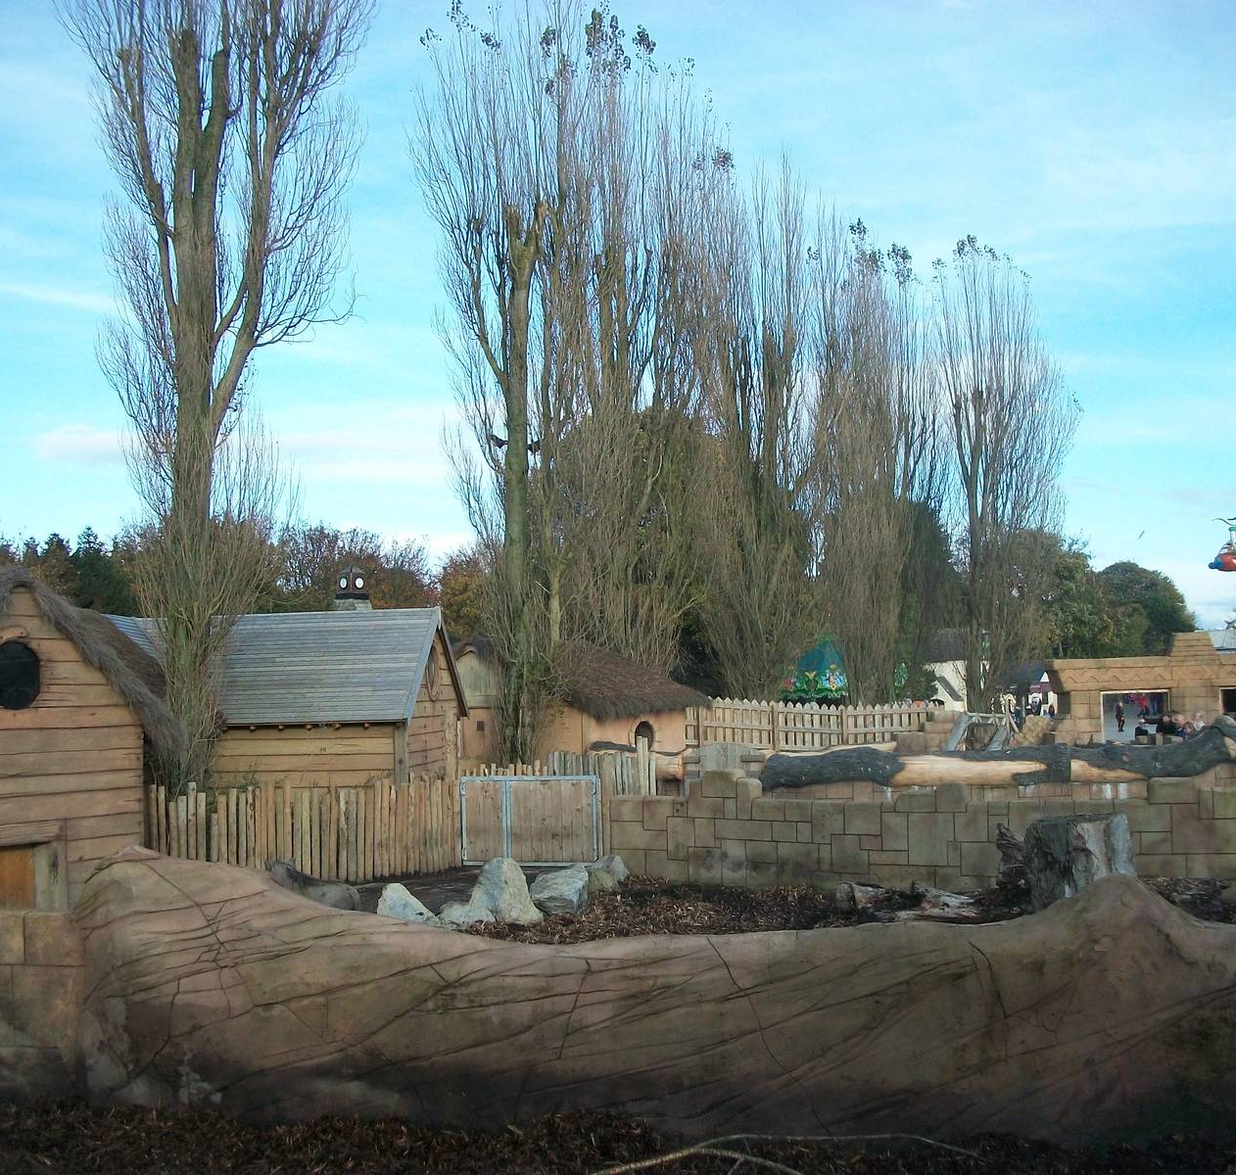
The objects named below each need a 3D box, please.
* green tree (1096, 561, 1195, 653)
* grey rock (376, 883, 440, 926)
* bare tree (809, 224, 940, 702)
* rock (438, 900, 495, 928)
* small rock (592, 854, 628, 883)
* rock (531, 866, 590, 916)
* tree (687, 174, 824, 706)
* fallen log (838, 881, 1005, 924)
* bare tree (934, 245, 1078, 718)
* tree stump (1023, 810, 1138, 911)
[{"bbox_3d":[30.637,3.070,85.000,6.200,9.800,6.000,-1,-4,0],"label":"green tree"},{"bbox_3d":[-2.143,3.224,14.700,0.650,0.470,0.500,-1,-4,0],"label":"grey rock"},{"bbox_3d":[8.094,-3.003,45.500,4.100,16.900,4.100,-1,-4,0],"label":"bare tree"},{"bbox_3d":[-1.526,3.278,14.500,0.580,0.300,0.450,-1,-4,0],"label":"rock"},{"bbox_3d":[-0.084,3.234,16.600,0.430,0.360,0.380,-1,-4,0],"label":"small rock"},{"bbox_3d":[-0.606,3.171,15.100,0.620,0.510,0.500,-1,-4,0],"label":"rock"},{"bbox_3d":[3.863,-3.414,41.000,4.000,17.200,4.000,-1,-4,0],"label":"tree"},{"bbox_3d":[3.050,3.199,14.700,1.660,0.400,0.550,-2,-4,10],"label":"fallen log"},{"bbox_3d":[12.858,-3.122,49.000,4.800,17.500,4.600,-1,-4,0],"label":"bare tree"},{"bbox_3d":[4.728,2.852,14.900,1.100,1.050,1.020,-1,-4,0],"label":"tree stump"}]

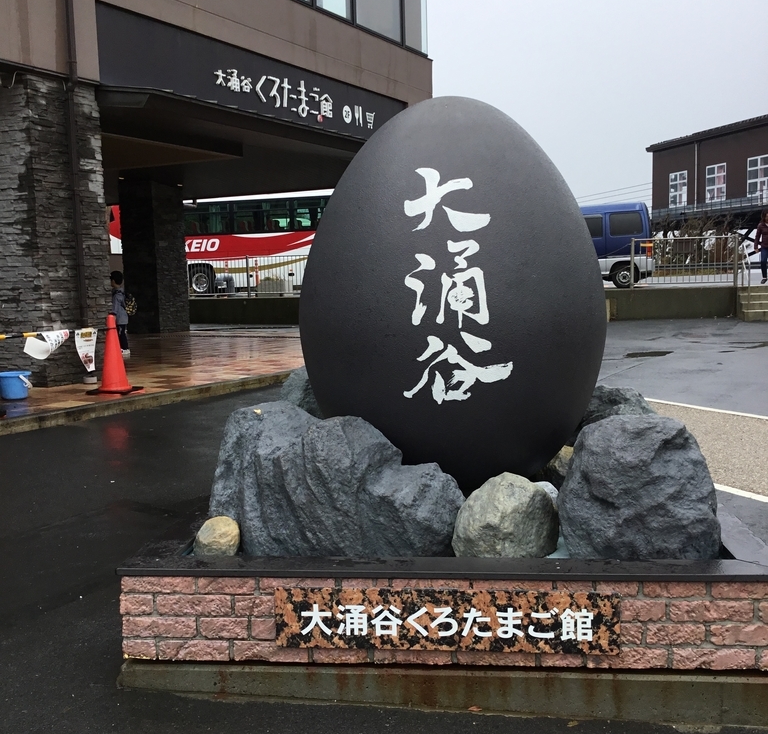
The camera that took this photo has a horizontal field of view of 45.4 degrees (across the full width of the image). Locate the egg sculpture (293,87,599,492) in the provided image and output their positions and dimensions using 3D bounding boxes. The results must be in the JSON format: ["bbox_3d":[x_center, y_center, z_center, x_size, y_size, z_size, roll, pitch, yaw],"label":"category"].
[{"bbox_3d":[0.257,-0.248,3.524,1.160,1.540,1.160,-1,6,5],"label":"egg sculpture"}]

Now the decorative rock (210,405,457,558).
[{"bbox_3d":[-0.155,0.348,2.980,0.770,0.470,0.480,-1,6,6],"label":"decorative rock"}]

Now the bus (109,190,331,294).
[{"bbox_3d":[-3.502,-4.061,30.206,12.000,3.450,2.500,2,7,26],"label":"bus"}]

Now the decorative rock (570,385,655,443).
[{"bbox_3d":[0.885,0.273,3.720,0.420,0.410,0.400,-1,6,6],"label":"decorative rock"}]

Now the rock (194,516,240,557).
[{"bbox_3d":[-0.515,0.534,2.830,0.140,0.150,0.130,-1,6,6],"label":"rock"}]

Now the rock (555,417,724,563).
[{"bbox_3d":[0.798,0.367,2.860,0.470,0.410,0.420,-1,6,6],"label":"rock"}]

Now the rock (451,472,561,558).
[{"bbox_3d":[0.382,0.451,2.880,0.320,0.260,0.290,-1,6,6],"label":"rock"}]

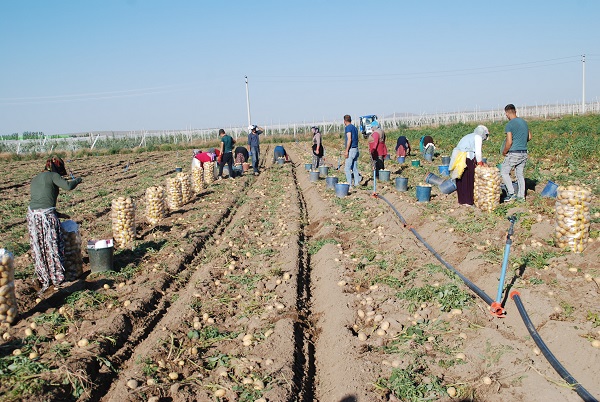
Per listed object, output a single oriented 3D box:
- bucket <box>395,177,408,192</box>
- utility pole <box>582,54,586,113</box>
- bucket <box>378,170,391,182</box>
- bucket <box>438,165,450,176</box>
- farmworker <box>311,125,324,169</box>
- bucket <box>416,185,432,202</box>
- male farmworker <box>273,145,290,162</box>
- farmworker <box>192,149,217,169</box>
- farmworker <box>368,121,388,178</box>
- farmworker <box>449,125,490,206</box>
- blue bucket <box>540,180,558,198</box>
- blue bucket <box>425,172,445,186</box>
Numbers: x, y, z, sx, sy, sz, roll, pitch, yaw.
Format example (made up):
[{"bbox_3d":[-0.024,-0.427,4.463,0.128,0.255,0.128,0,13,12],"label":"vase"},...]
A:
[{"bbox_3d":[2.356,-0.395,16.182,0.290,0.320,0.290,-3,6,0],"label":"bucket"},{"bbox_3d":[47.148,-19.199,116.435,0.400,10.100,0.380,-3,6,0],"label":"utility pole"},{"bbox_3d":[2.180,-0.634,18.000,0.290,0.290,0.290,-3,6,0],"label":"bucket"},{"bbox_3d":[3.780,-0.781,18.300,0.290,0.280,0.290,-3,6,0],"label":"bucket"},{"bbox_3d":[0.640,-1.905,25.200,0.400,1.580,0.460,-4,7,-3],"label":"farmworker"},{"bbox_3d":[2.309,-0.134,13.000,0.285,0.300,0.285,-3,6,0],"label":"bucket"},{"bbox_3d":[-0.832,-2.083,30.756,0.550,0.780,0.800,0,7,24],"label":"male farmworker"},{"bbox_3d":[-3.196,-1.137,23.344,0.850,1.000,0.500,-4,7,-11],"label":"farmworker"},{"bbox_3d":[2.116,-1.383,18.900,0.480,1.580,0.520,-2,7,9],"label":"farmworker"},{"bbox_3d":[2.919,-0.611,12.000,0.700,1.370,0.480,-2,6,5],"label":"farmworker"},{"bbox_3d":[4.476,-0.196,12.500,0.290,0.285,0.290,27,-18,9],"label":"blue bucket"},{"bbox_3d":[2.871,-0.450,14.800,0.330,0.270,0.270,23,6,15],"label":"blue bucket"}]

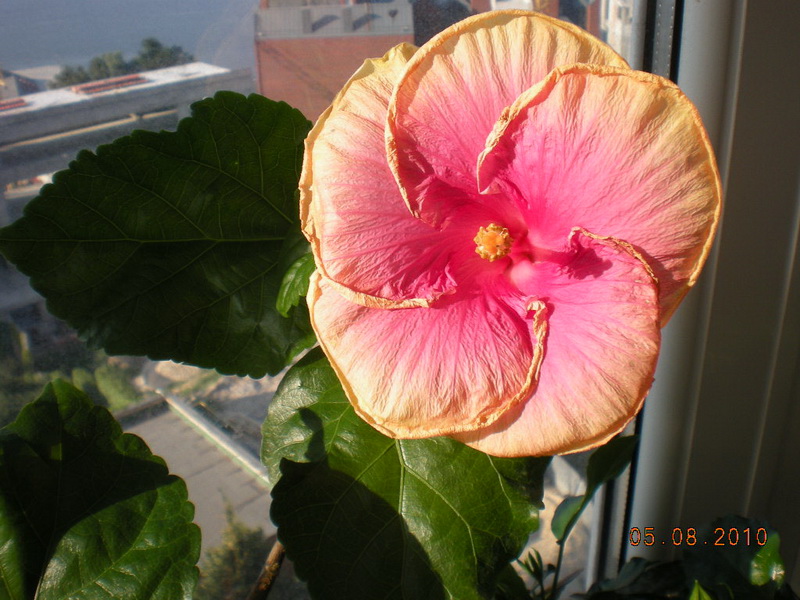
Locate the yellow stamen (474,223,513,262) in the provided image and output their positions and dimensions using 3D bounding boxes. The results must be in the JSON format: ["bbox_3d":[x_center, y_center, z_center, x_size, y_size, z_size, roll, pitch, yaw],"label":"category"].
[{"bbox_3d":[0.037,-0.022,0.345,0.015,0.015,0.017,9,-7,23],"label":"yellow stamen"}]

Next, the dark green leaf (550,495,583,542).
[{"bbox_3d":[0.083,0.110,0.440,0.012,0.025,0.008,31,21,15],"label":"dark green leaf"}]

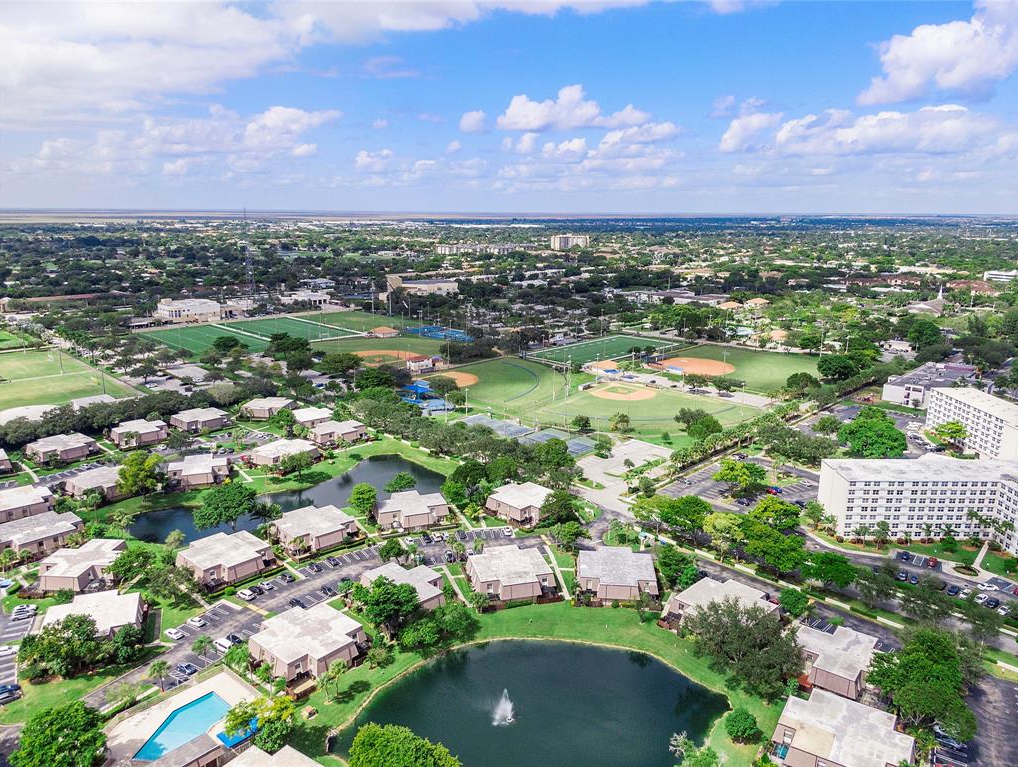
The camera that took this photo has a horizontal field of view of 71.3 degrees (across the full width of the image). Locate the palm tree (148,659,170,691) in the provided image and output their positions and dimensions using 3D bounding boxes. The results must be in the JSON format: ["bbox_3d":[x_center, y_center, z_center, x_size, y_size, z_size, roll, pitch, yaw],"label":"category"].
[{"bbox_3d":[-71.575,60.148,145.708,4.700,6.900,4.700,0,14,0],"label":"palm tree"}]

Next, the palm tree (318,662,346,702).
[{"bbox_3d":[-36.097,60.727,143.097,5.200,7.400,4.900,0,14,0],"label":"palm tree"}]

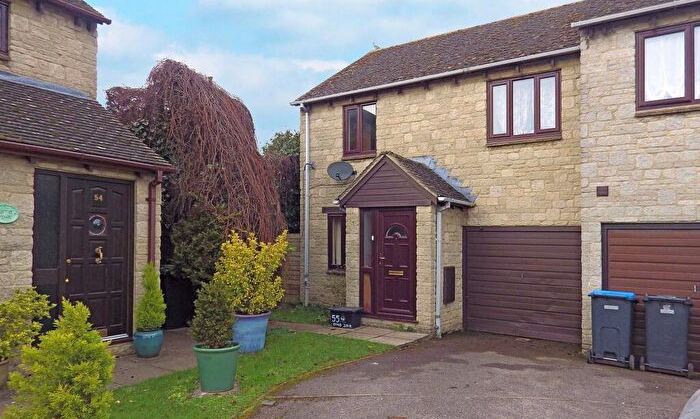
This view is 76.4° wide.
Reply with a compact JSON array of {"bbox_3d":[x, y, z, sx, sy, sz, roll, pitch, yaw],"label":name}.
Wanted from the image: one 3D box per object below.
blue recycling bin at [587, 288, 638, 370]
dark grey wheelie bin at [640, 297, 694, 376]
[{"bbox_3d":[4.116,1.835,6.990,0.580,1.070,0.700,-1,-3,33],"label":"blue recycling bin"},{"bbox_3d":[4.678,1.825,6.631,0.580,1.070,0.700,-1,-3,33],"label":"dark grey wheelie bin"}]

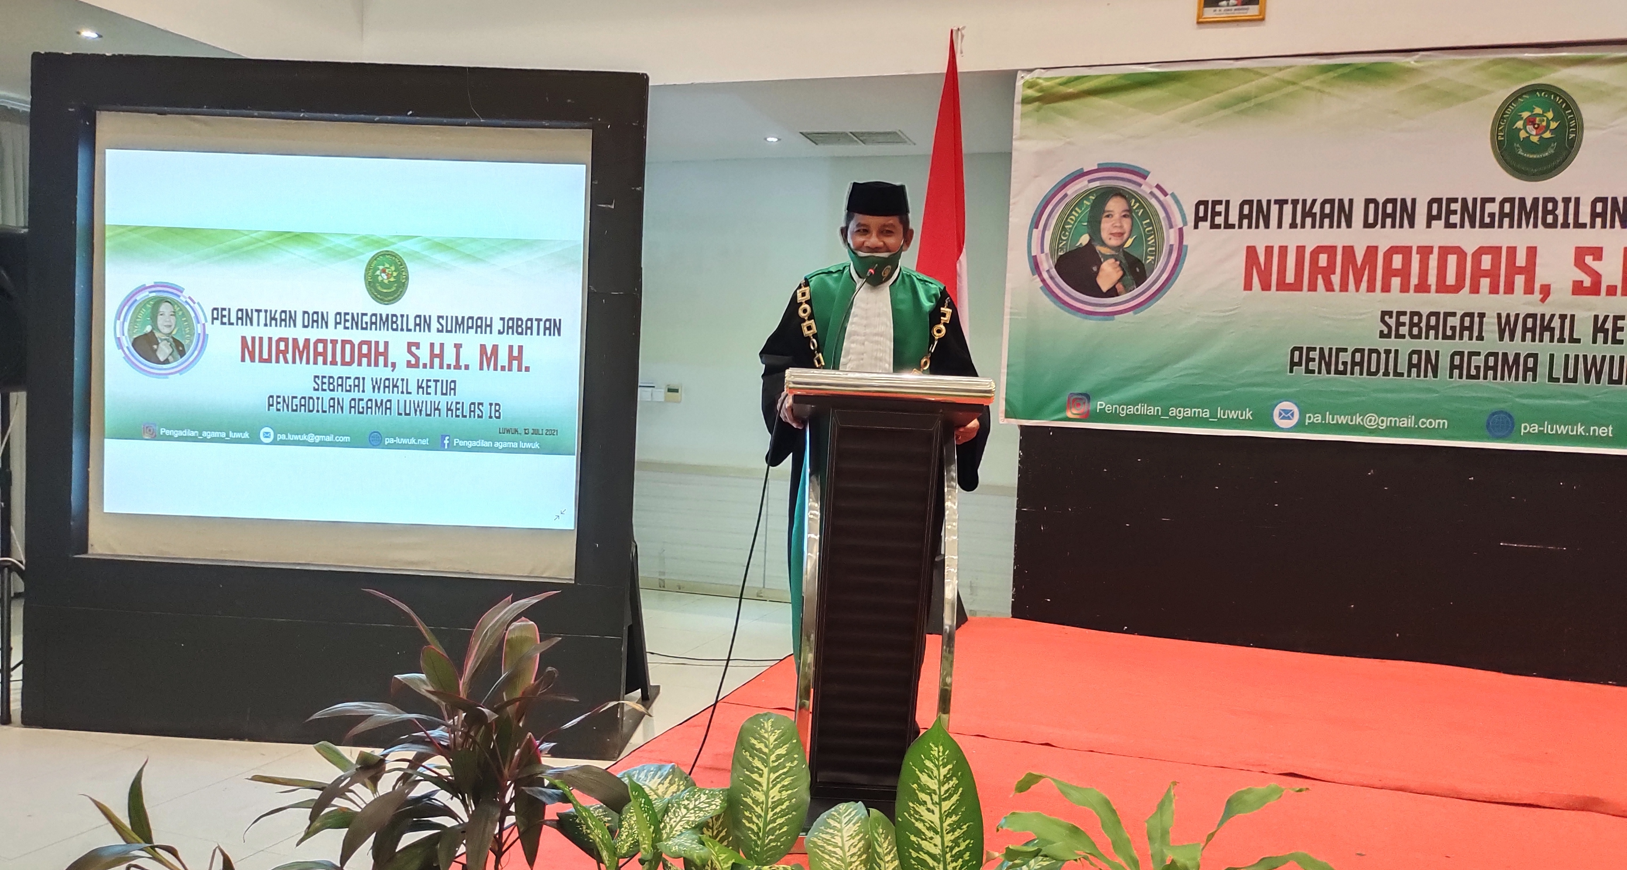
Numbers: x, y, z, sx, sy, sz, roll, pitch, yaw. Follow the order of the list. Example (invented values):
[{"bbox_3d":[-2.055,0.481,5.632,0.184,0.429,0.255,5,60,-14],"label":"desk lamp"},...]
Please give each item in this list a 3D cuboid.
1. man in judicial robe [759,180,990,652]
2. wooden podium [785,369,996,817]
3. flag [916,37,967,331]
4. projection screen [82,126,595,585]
[{"bbox_3d":[0.165,0.106,3.512,0.660,1.702,0.500,3,3,3],"label":"man in judicial robe"},{"bbox_3d":[0.166,0.415,2.971,0.515,1.135,0.500,3,3,3],"label":"wooden podium"},{"bbox_3d":[0.503,-0.913,4.700,0.260,1.400,0.200,3,3,3],"label":"flag"},{"bbox_3d":[-2.009,-0.369,4.936,2.115,1.877,0.050,3,3,3],"label":"projection screen"}]

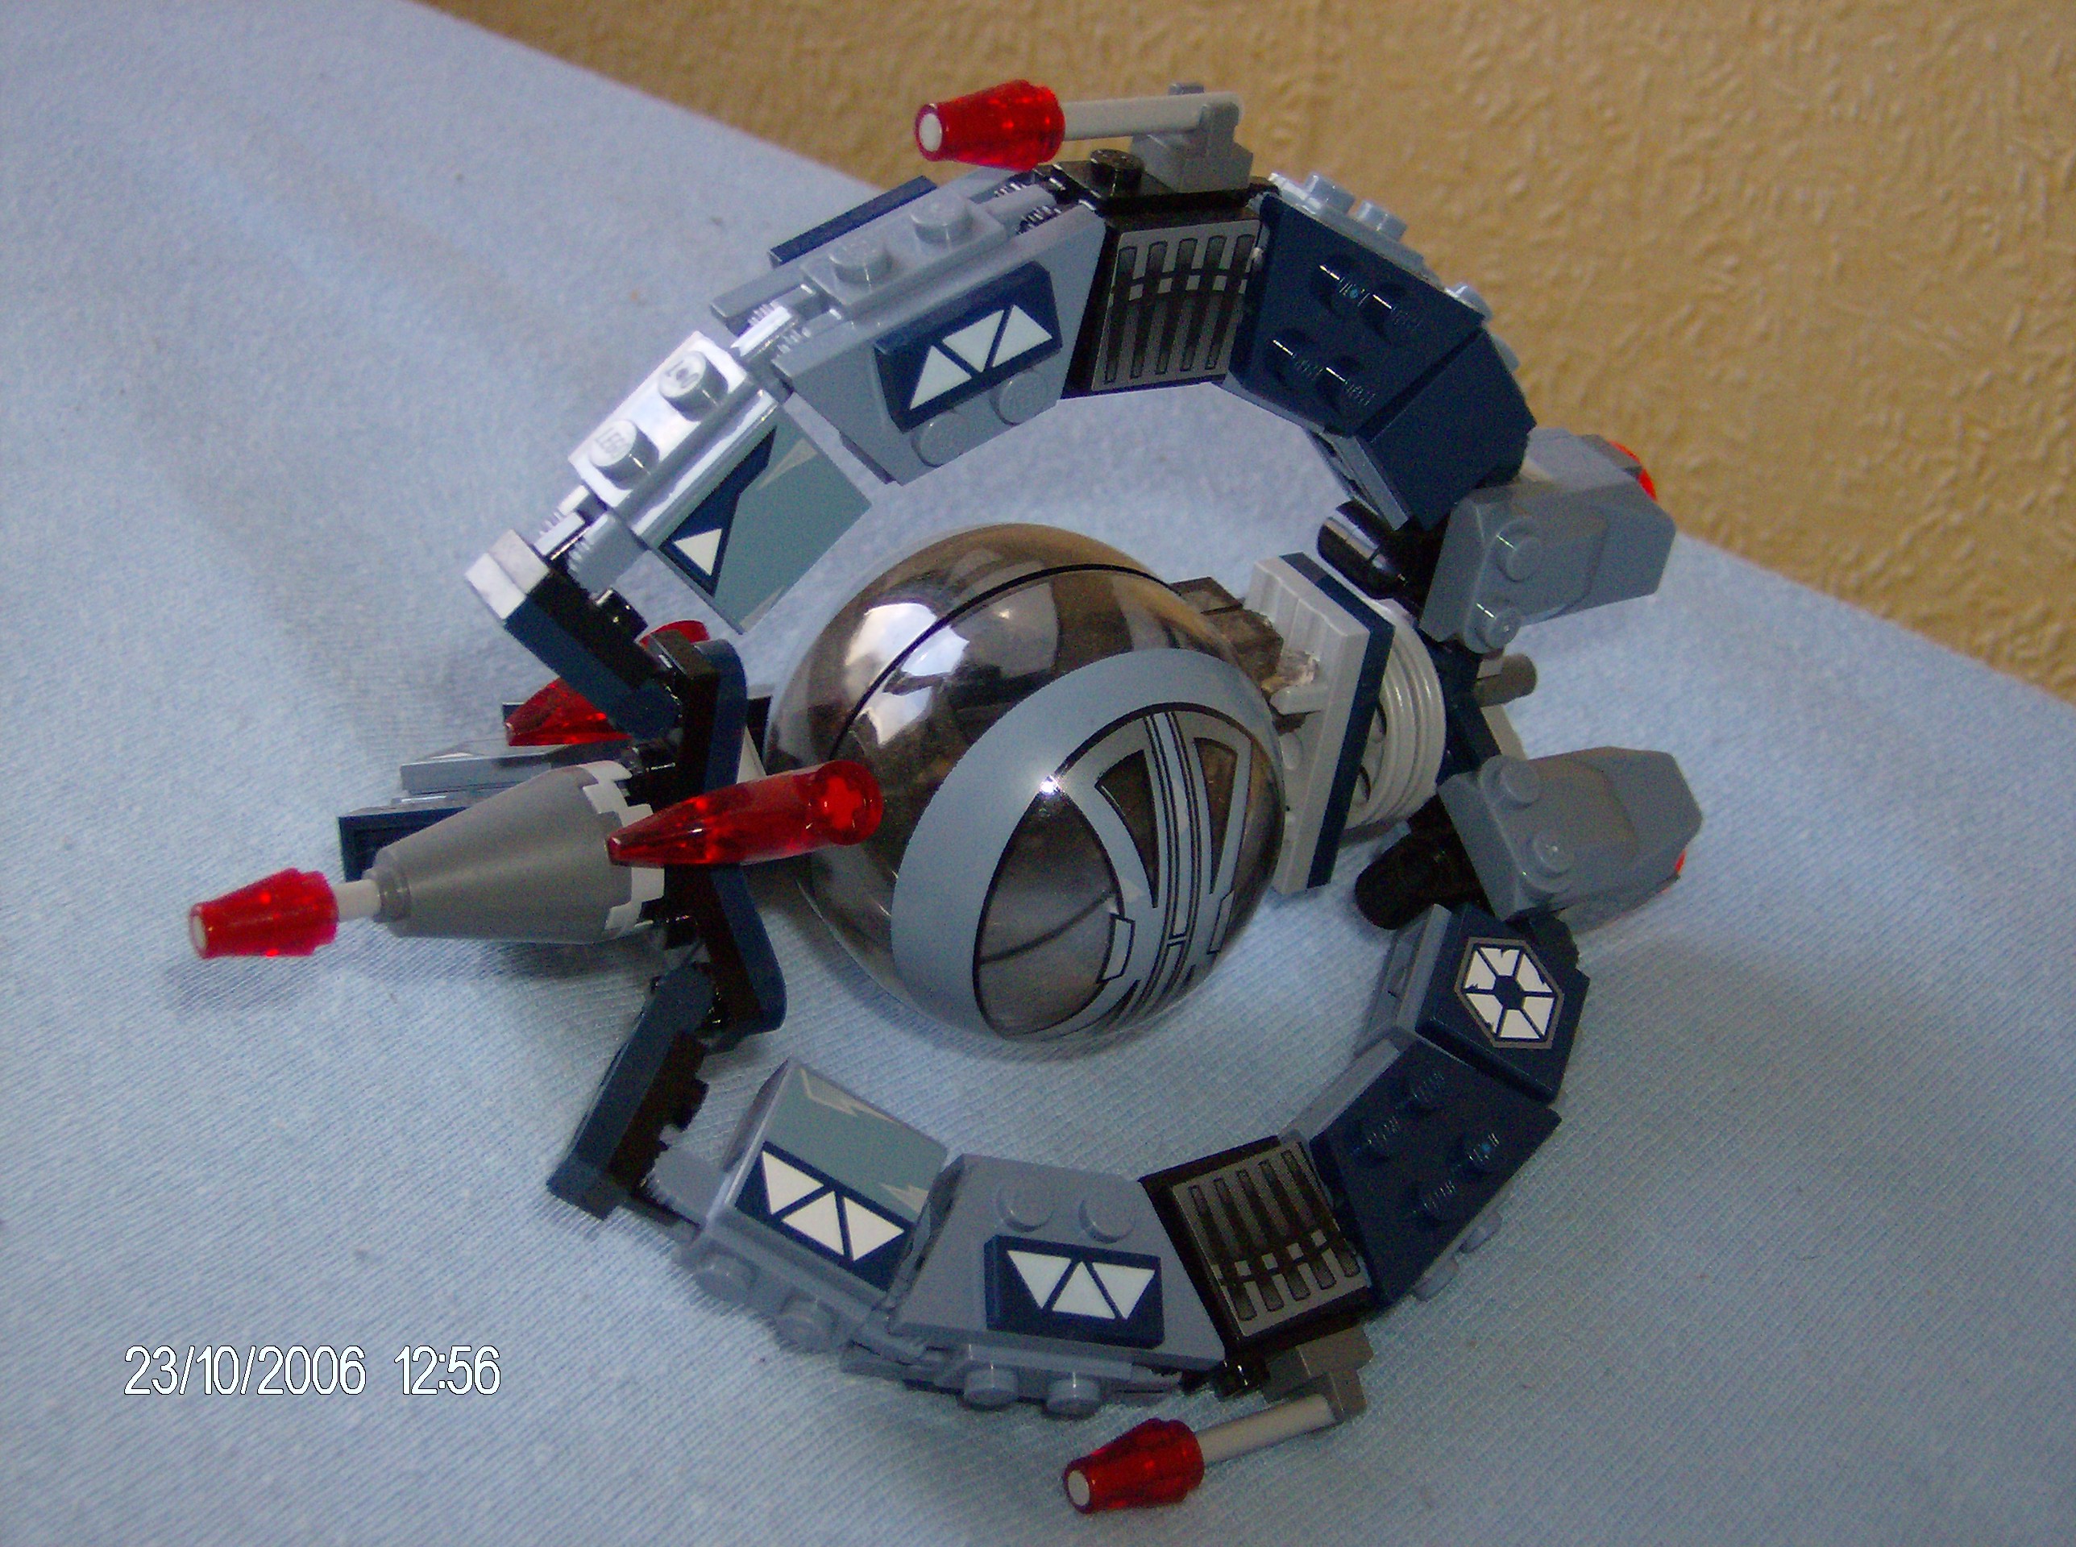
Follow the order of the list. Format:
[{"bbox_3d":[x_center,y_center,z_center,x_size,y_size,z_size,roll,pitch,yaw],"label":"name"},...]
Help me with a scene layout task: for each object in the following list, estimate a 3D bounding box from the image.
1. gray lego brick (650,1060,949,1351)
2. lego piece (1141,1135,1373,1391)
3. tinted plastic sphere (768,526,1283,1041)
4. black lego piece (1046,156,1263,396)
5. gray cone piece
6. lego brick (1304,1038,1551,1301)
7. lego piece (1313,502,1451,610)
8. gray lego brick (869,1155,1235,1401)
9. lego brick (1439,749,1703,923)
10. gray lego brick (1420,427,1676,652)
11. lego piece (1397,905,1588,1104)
[{"bbox_3d":[-0.022,0.038,0.239,0.019,0.014,0.019,31,52,-11],"label":"gray lego brick"},{"bbox_3d":[0.019,0.046,0.256,0.016,0.013,0.018,-12,70,-34],"label":"lego piece"},{"bbox_3d":[-0.001,0.001,0.266,0.049,0.049,0.049,5,35,-3],"label":"tinted plastic sphere"},{"bbox_3d":[0.009,-0.044,0.243,0.017,0.019,0.013,-12,39,-32],"label":"black lego piece"},{"bbox_3d":[-0.047,0.009,0.242,0.024,0.016,0.016,-10,68,-33],"label":"gray cone piece"},{"bbox_3d":[0.037,0.036,0.266,0.032,0.005,0.016,-35,83,-38],"label":"lego brick"},{"bbox_3d":[0.035,-0.023,0.283,0.014,0.008,0.008,28,13,-48],"label":"lego piece"},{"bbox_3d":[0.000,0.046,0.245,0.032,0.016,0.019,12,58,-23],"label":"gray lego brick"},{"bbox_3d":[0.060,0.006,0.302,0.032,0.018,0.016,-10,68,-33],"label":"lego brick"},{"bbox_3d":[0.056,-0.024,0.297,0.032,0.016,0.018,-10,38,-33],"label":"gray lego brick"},{"bbox_3d":[0.046,0.024,0.280,0.017,0.006,0.016,32,52,-10],"label":"lego piece"}]

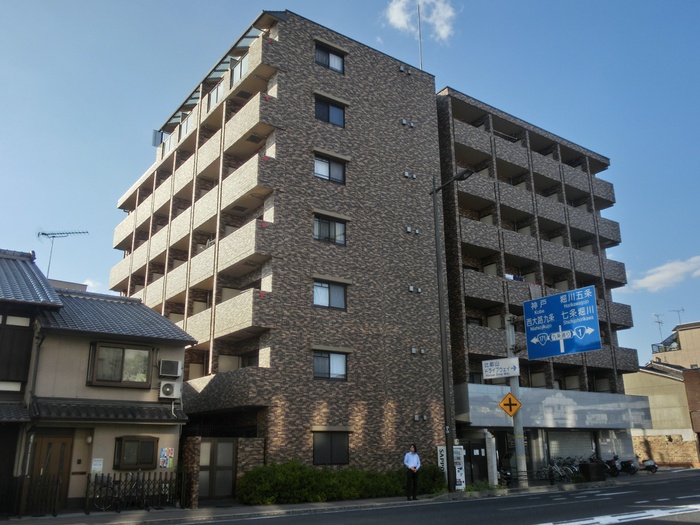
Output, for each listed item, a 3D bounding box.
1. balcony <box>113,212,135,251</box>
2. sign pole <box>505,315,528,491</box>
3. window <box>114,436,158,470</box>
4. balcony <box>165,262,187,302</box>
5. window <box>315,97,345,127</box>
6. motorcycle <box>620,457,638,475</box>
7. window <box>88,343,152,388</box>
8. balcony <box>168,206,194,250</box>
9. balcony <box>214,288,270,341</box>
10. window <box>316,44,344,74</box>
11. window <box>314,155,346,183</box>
[{"bbox_3d":[-13.806,-1.910,38.773,1.250,1.401,3.779,12,-21,-35],"label":"balcony"},{"bbox_3d":[7.008,5.724,25.678,0.380,7.100,0.380,11,-21,-35],"label":"sign pole"},{"bbox_3d":[-6.436,5.778,18.377,1.180,0.965,0.400,12,-21,-35],"label":"window"},{"bbox_3d":[-7.954,1.023,29.782,1.250,1.300,2.922,12,-21,-35],"label":"balcony"},{"bbox_3d":[-0.913,-6.656,27.064,1.588,1.078,0.154,11,-21,-35],"label":"window"},{"bbox_3d":[14.643,10.724,32.398,0.680,1.080,1.720,3,-17,-14],"label":"motorcycle"},{"bbox_3d":[-7.048,3.219,18.713,1.820,1.289,0.400,12,-21,-35],"label":"window"},{"bbox_3d":[-8.114,-1.689,30.382,0.790,1.375,2.996,11,-21,-35],"label":"balcony"},{"bbox_3d":[-4.362,2.183,24.628,0.806,1.459,3.448,11,-20,-35],"label":"balcony"},{"bbox_3d":[-0.946,-9.336,27.874,1.588,1.078,0.154,11,-21,-35],"label":"window"},{"bbox_3d":[-0.881,-3.976,26.254,1.588,1.078,0.154,11,-21,-35],"label":"window"}]

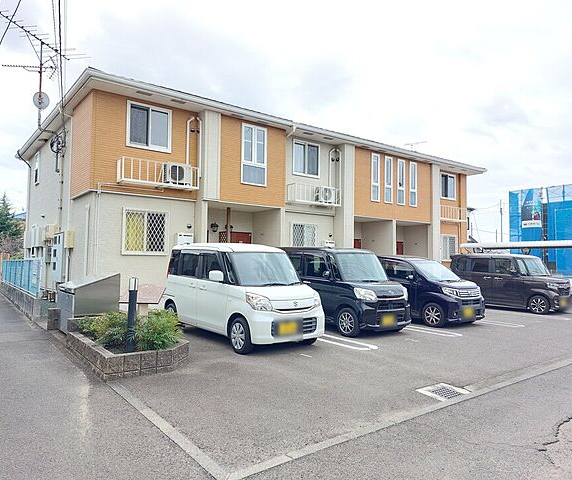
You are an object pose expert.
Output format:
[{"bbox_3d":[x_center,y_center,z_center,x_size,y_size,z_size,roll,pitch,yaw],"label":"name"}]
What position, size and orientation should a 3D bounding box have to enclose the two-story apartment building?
[{"bbox_3d":[-0.879,-1.006,20.544,18.400,6.700,11.000,3,-3,-38],"label":"two-story apartment building"}]

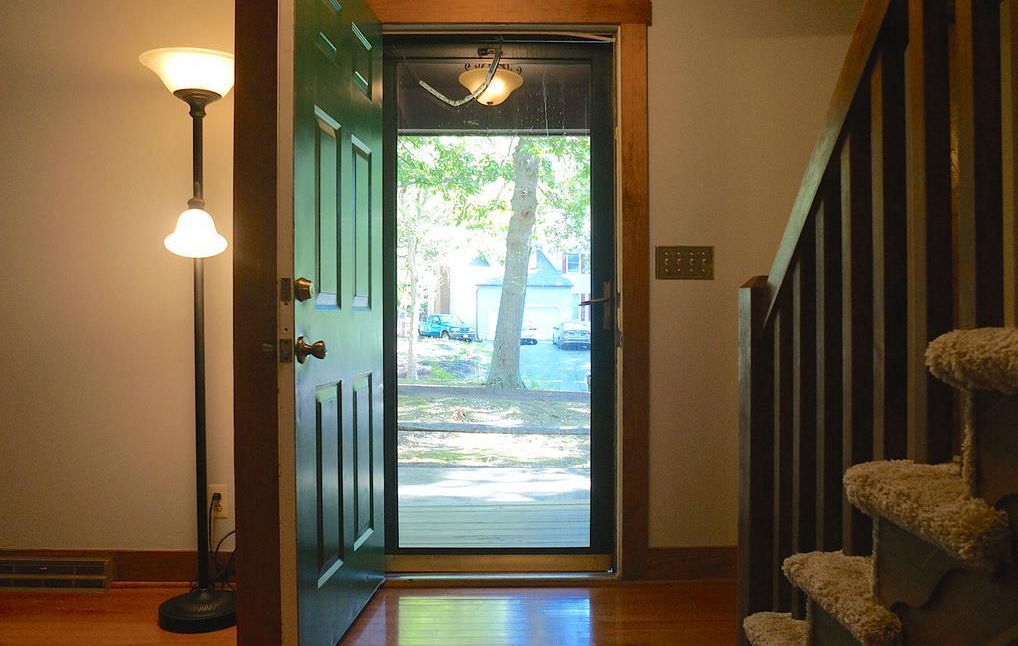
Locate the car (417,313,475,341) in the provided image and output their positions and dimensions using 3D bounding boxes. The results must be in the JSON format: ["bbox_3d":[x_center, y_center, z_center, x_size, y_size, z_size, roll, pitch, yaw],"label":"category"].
[{"bbox_3d":[-3.730,0.270,61.000,1.730,1.630,4.600,0,0,-31],"label":"car"}]

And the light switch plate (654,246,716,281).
[{"bbox_3d":[0.642,-0.219,3.726,0.212,0.120,0.012,0,0,-1],"label":"light switch plate"}]

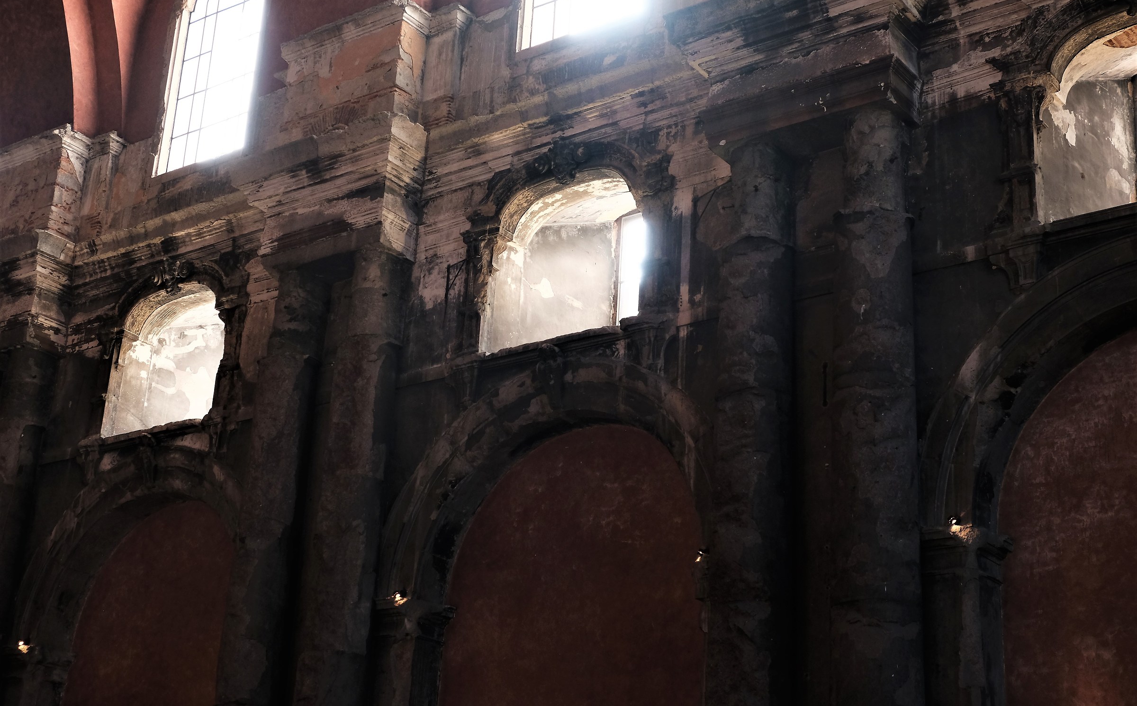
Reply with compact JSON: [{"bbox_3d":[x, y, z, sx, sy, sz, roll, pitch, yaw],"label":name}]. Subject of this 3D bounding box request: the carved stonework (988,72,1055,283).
[{"bbox_3d":[4.539,-1.715,17.326,0.525,2.310,0.390,-12,-26,34],"label":"carved stonework"}]

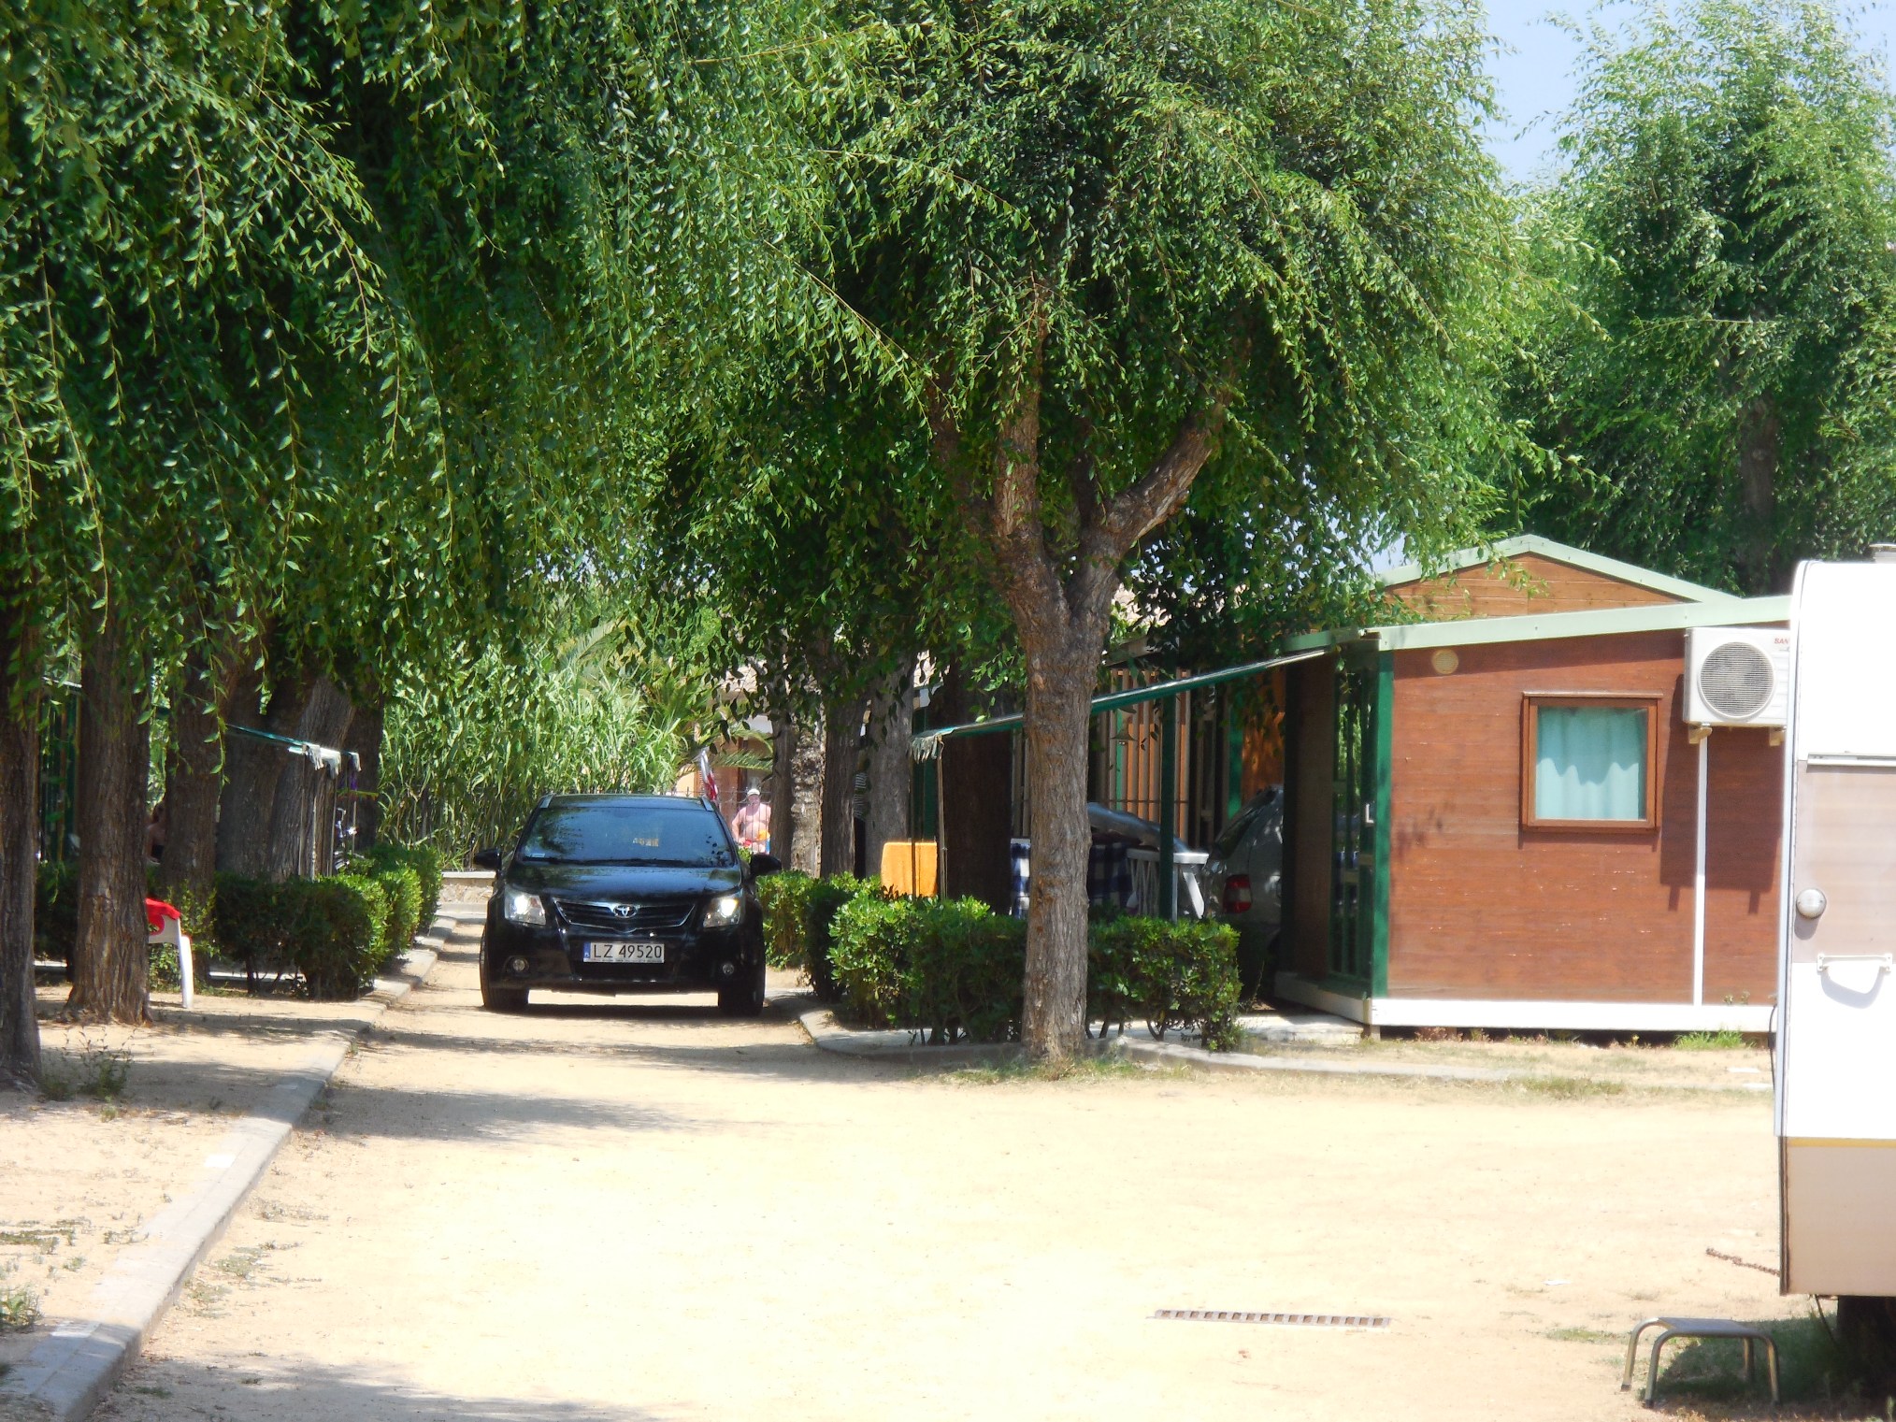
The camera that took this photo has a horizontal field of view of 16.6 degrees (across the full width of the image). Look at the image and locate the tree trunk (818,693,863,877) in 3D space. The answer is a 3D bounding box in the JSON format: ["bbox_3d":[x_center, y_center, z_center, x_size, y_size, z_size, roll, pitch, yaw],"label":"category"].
[{"bbox_3d":[-1.019,0.905,61.000,0.390,2.400,0.390,1,0,-4],"label":"tree trunk"}]

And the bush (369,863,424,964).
[{"bbox_3d":[-4.312,1.557,50.200,0.580,0.800,0.950,1,0,-3],"label":"bush"}]

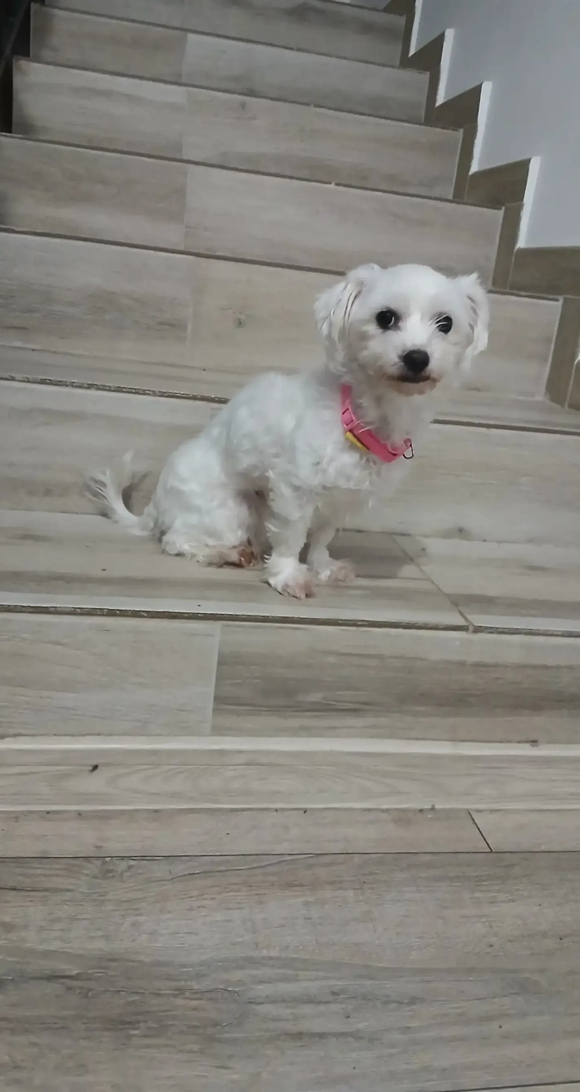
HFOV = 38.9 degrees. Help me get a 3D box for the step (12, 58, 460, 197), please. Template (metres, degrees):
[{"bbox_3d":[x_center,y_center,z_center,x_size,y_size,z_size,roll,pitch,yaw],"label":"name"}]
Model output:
[{"bbox_3d":[-0.114,-0.897,1.838,0.936,0.158,0.272,3,19,-12],"label":"step"}]

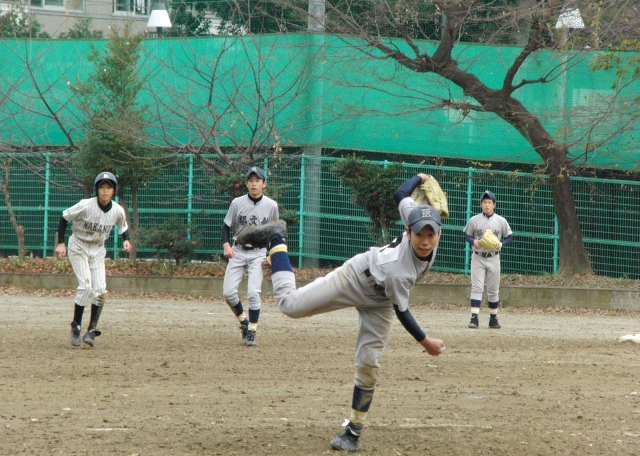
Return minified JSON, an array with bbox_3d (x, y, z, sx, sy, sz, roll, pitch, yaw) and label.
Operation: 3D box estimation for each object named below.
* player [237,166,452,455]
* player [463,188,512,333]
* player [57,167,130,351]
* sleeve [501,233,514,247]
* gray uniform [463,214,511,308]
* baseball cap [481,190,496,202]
[{"bbox_3d":[0.120,0.470,25.800,0.850,1.560,1.100,1,0,-34],"label":"player"},{"bbox_3d":[2.048,0.383,56.400,0.580,1.680,0.450,2,0,0],"label":"player"},{"bbox_3d":[-2.088,0.289,42.600,0.700,1.600,0.520,2,0,-7],"label":"player"},{"bbox_3d":[2.275,0.140,56.300,0.160,0.170,0.210,2,0,-3],"label":"sleeve"},{"bbox_3d":[2.048,0.383,56.400,0.570,1.140,0.330,2,0,0],"label":"gray uniform"},{"bbox_3d":[2.044,-0.382,56.300,0.190,0.140,0.260,2,0,-6],"label":"baseball cap"}]

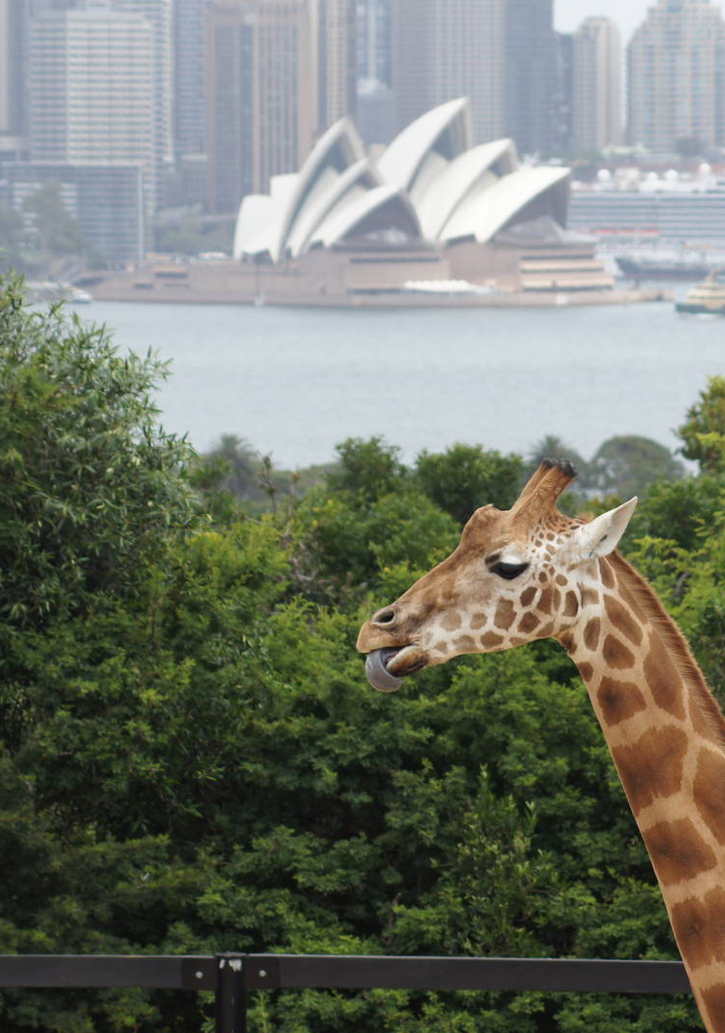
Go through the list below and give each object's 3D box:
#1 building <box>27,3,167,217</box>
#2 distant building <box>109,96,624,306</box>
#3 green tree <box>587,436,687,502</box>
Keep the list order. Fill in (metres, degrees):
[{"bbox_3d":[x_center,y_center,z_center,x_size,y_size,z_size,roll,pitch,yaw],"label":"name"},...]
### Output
[{"bbox_3d":[-117.720,-172.350,3430.000,50.000,108.290,36.000,-2,3,-30],"label":"building"},{"bbox_3d":[1.470,-109.730,2690.000,108.000,68.500,168.000,-2,4,-41],"label":"distant building"},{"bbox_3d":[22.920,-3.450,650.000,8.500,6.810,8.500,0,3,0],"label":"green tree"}]

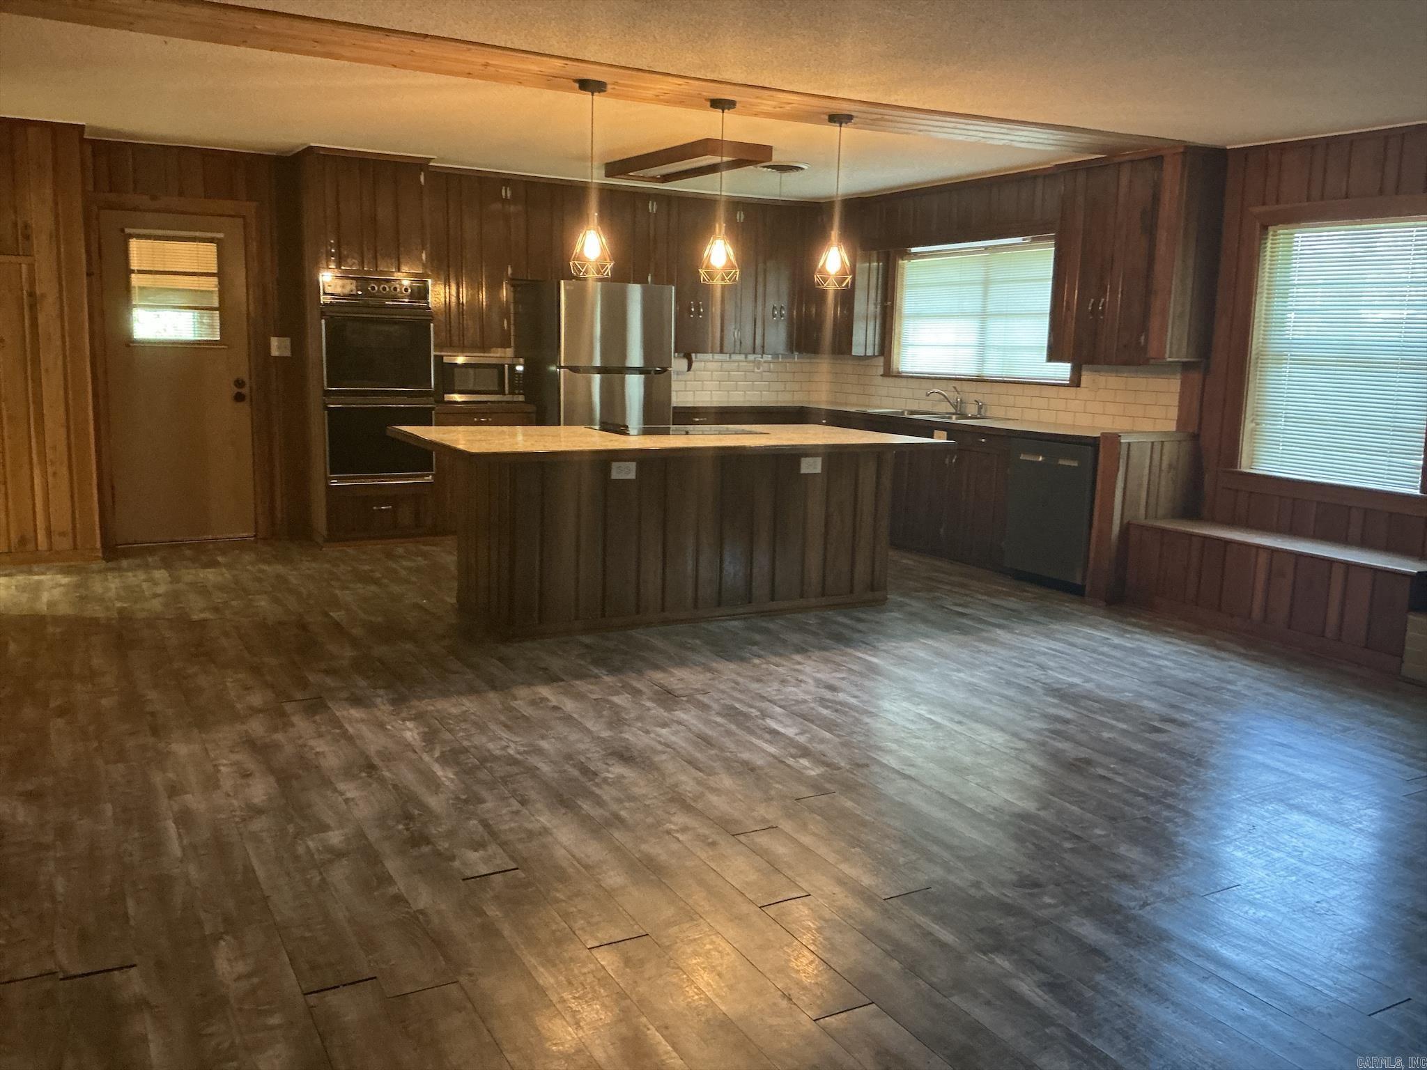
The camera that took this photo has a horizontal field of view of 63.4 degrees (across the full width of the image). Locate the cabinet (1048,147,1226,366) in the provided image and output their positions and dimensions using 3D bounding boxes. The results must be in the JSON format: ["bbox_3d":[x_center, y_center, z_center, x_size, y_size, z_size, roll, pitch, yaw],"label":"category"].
[{"bbox_3d":[2.398,-1.570,6.653,0.334,1.157,0.868,-4,11,-30],"label":"cabinet"}]

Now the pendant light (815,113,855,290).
[{"bbox_3d":[0.594,-1.588,5.558,0.189,0.808,0.189,2,9,0],"label":"pendant light"}]

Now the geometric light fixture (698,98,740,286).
[{"bbox_3d":[0.034,-1.564,5.308,0.189,0.808,0.189,2,9,0],"label":"geometric light fixture"}]

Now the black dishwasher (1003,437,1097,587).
[{"bbox_3d":[2.191,-0.150,6.852,0.610,0.822,0.617,-4,11,-30],"label":"black dishwasher"}]

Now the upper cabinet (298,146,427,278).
[{"bbox_3d":[-2.250,-2.035,7.427,0.746,0.747,0.546,-4,11,-30],"label":"upper cabinet"}]

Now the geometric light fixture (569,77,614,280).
[{"bbox_3d":[-0.531,-1.534,5.022,0.189,0.808,0.189,2,9,0],"label":"geometric light fixture"}]

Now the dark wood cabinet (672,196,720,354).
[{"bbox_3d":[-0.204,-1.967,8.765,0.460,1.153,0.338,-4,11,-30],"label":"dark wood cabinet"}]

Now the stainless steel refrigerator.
[{"bbox_3d":[-0.857,-0.890,8.225,0.829,1.734,0.798,-4,11,-30],"label":"stainless steel refrigerator"}]

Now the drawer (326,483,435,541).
[{"bbox_3d":[-2.249,-0.169,7.639,0.683,0.338,0.450,-4,11,-30],"label":"drawer"}]

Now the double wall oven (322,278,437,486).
[{"bbox_3d":[-2.256,-1.019,7.584,0.674,1.310,0.570,-4,11,-30],"label":"double wall oven"}]

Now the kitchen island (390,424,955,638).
[{"bbox_3d":[-0.180,-0.059,5.824,2.561,0.896,1.188,-4,11,-30],"label":"kitchen island"}]

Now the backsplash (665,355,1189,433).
[{"bbox_3d":[0.973,-0.993,7.698,1.820,0.413,3.632,-4,11,-30],"label":"backsplash"}]

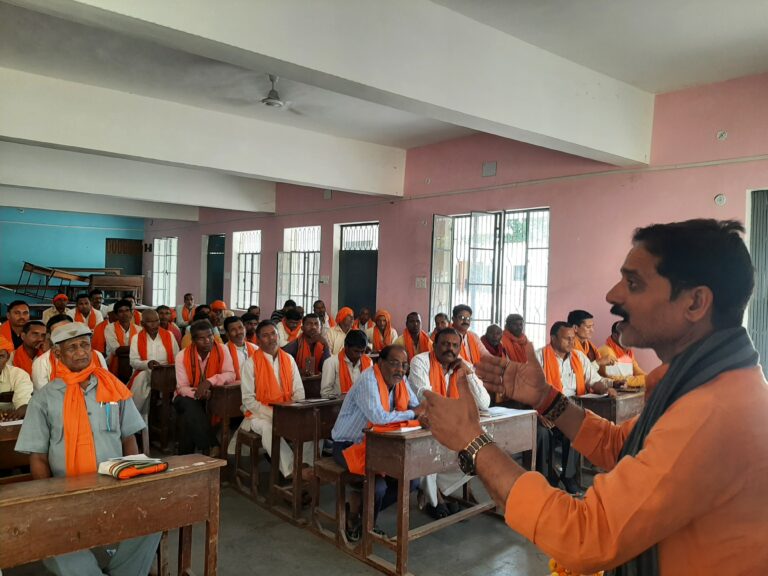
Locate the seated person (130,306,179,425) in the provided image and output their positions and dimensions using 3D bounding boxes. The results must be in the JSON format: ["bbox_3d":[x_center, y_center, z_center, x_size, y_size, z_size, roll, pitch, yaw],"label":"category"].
[{"bbox_3d":[-2.122,0.808,5.258,0.520,1.200,0.780,1,2,-28],"label":"seated person"}]

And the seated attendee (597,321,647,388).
[{"bbox_3d":[2.158,0.930,5.130,0.550,1.260,0.750,1,2,-28],"label":"seated attendee"}]

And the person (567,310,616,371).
[{"bbox_3d":[1.824,0.916,5.300,0.750,1.360,0.500,3,2,40],"label":"person"}]

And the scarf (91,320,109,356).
[{"bbox_3d":[-3.179,0.571,6.400,0.320,0.500,0.240,1,2,-36],"label":"scarf"}]

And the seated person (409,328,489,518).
[{"bbox_3d":[0.469,0.936,4.130,0.550,1.280,0.780,1,2,-36],"label":"seated person"}]

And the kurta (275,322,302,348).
[{"bbox_3d":[-1.070,0.719,6.600,0.500,0.620,0.420,1,2,-36],"label":"kurta"}]

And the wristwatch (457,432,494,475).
[{"bbox_3d":[0.155,0.276,0.960,0.056,0.062,0.038,-27,59,-30],"label":"wristwatch"}]

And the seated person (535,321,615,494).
[{"bbox_3d":[1.447,0.903,4.604,0.530,1.260,0.720,1,2,-30],"label":"seated person"}]

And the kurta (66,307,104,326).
[{"bbox_3d":[-3.869,0.605,7.440,0.480,0.720,0.420,1,2,-30],"label":"kurta"}]

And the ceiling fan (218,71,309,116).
[{"bbox_3d":[-1.087,-1.930,5.650,1.200,0.330,1.200,1,2,-40],"label":"ceiling fan"}]

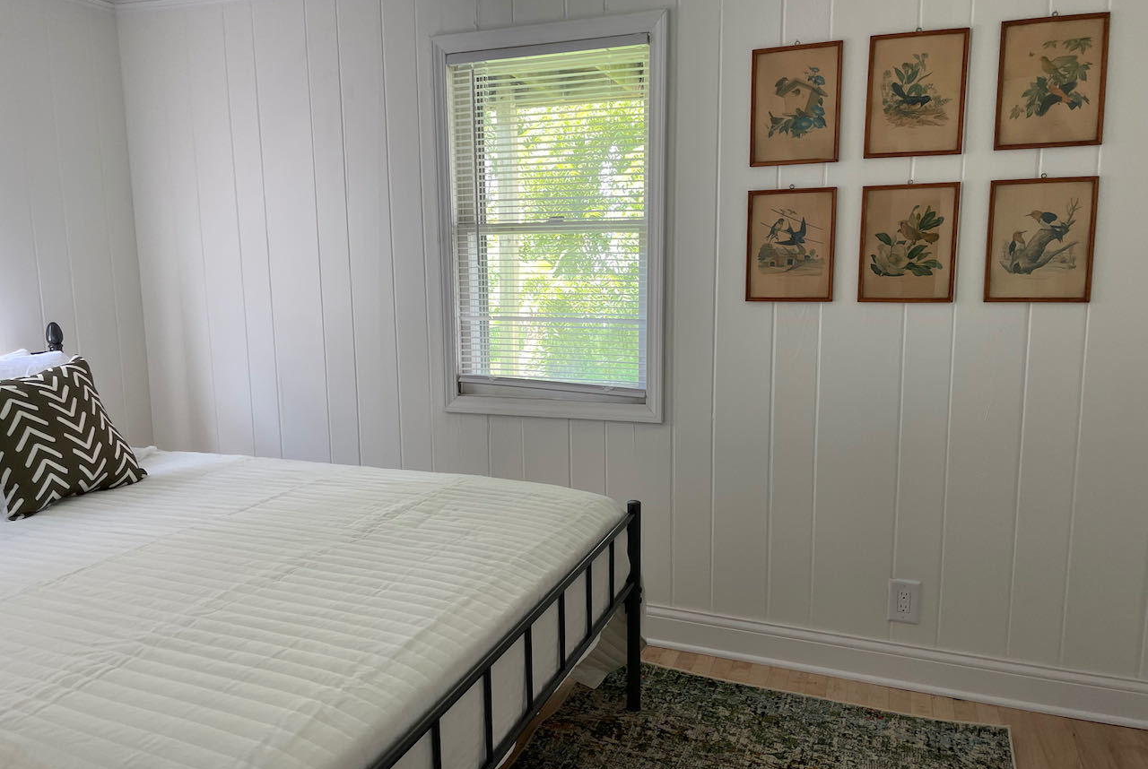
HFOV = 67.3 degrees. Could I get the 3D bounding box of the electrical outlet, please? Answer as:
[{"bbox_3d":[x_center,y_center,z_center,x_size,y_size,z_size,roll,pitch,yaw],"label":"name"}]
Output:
[{"bbox_3d":[0.945,0.620,2.464,0.081,0.124,0.008,3,9,21],"label":"electrical outlet"}]

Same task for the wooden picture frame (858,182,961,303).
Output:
[{"bbox_3d":[0.898,-0.377,2.319,0.239,0.310,0.018,3,9,21],"label":"wooden picture frame"}]

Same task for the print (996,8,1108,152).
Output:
[{"bbox_3d":[1.187,-0.749,2.147,0.237,0.311,0.018,3,9,21],"label":"print"}]

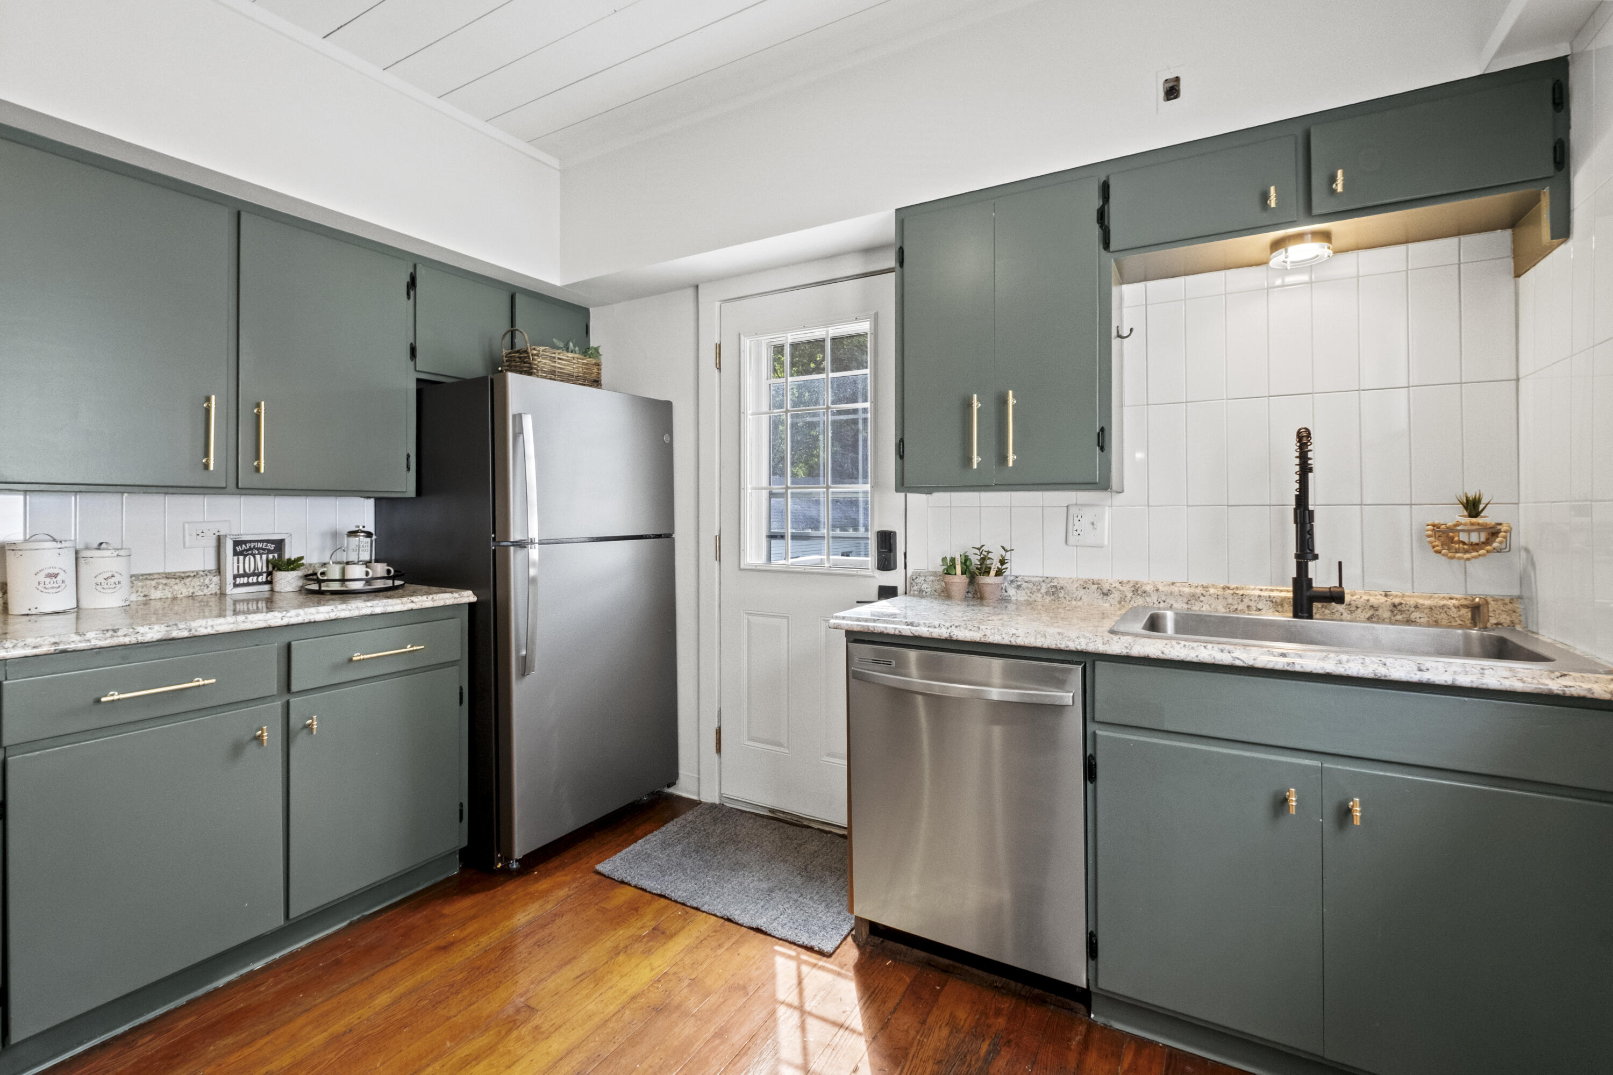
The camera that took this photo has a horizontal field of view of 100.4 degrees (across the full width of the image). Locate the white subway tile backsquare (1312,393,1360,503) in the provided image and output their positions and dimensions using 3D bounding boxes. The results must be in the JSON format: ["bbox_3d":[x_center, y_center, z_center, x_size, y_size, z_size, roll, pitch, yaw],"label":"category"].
[{"bbox_3d":[1.444,-0.241,1.829,0.101,0.305,0.010,1,1,28],"label":"white subway tile backsquare"}]

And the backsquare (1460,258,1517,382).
[{"bbox_3d":[1.726,-0.547,1.703,0.102,0.305,0.010,0,1,28],"label":"backsquare"}]

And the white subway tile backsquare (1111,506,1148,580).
[{"bbox_3d":[0.987,0.018,2.047,0.101,0.225,0.010,0,1,30],"label":"white subway tile backsquare"}]

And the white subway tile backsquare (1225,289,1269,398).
[{"bbox_3d":[1.275,-0.556,1.943,0.102,0.305,0.010,0,1,28],"label":"white subway tile backsquare"}]

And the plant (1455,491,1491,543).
[{"bbox_3d":[1.640,-0.049,1.653,0.064,0.132,0.064,1,1,28],"label":"plant"}]

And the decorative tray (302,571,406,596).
[{"bbox_3d":[-1.594,0.157,2.371,0.297,0.055,0.297,0,1,30],"label":"decorative tray"}]

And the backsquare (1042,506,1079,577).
[{"bbox_3d":[0.820,0.015,2.170,0.102,0.226,0.010,1,1,28],"label":"backsquare"}]

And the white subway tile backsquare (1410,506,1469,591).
[{"bbox_3d":[1.628,0.029,1.733,0.101,0.228,0.010,1,1,28],"label":"white subway tile backsquare"}]

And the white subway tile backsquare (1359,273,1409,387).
[{"bbox_3d":[1.539,-0.556,1.792,0.102,0.303,0.010,1,1,28],"label":"white subway tile backsquare"}]

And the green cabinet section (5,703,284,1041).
[{"bbox_3d":[-1.545,0.752,1.610,0.028,0.603,0.482,1,1,32],"label":"green cabinet section"}]

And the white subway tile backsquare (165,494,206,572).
[{"bbox_3d":[-2.099,-0.013,2.270,0.010,0.265,0.102,0,1,30],"label":"white subway tile backsquare"}]

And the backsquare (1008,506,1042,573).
[{"bbox_3d":[0.728,0.014,2.228,0.102,0.220,0.010,1,1,28],"label":"backsquare"}]

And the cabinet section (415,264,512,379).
[{"bbox_3d":[-1.286,-0.782,2.533,0.028,0.374,0.381,1,1,32],"label":"cabinet section"}]

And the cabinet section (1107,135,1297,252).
[{"bbox_3d":[0.959,-0.830,1.647,0.391,0.196,0.028,1,1,28],"label":"cabinet section"}]

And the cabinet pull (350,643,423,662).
[{"bbox_3d":[-1.321,0.366,2.124,0.036,0.013,0.212,1,1,31],"label":"cabinet pull"}]

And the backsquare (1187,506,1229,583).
[{"bbox_3d":[1.161,0.021,1.942,0.100,0.222,0.010,0,1,29],"label":"backsquare"}]

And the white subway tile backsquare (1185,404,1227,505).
[{"bbox_3d":[1.159,-0.243,1.947,0.098,0.302,0.010,0,1,30],"label":"white subway tile backsquare"}]

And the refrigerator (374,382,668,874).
[{"bbox_3d":[-1.118,0.274,2.787,0.870,1.690,0.790,0,1,30],"label":"refrigerator"}]

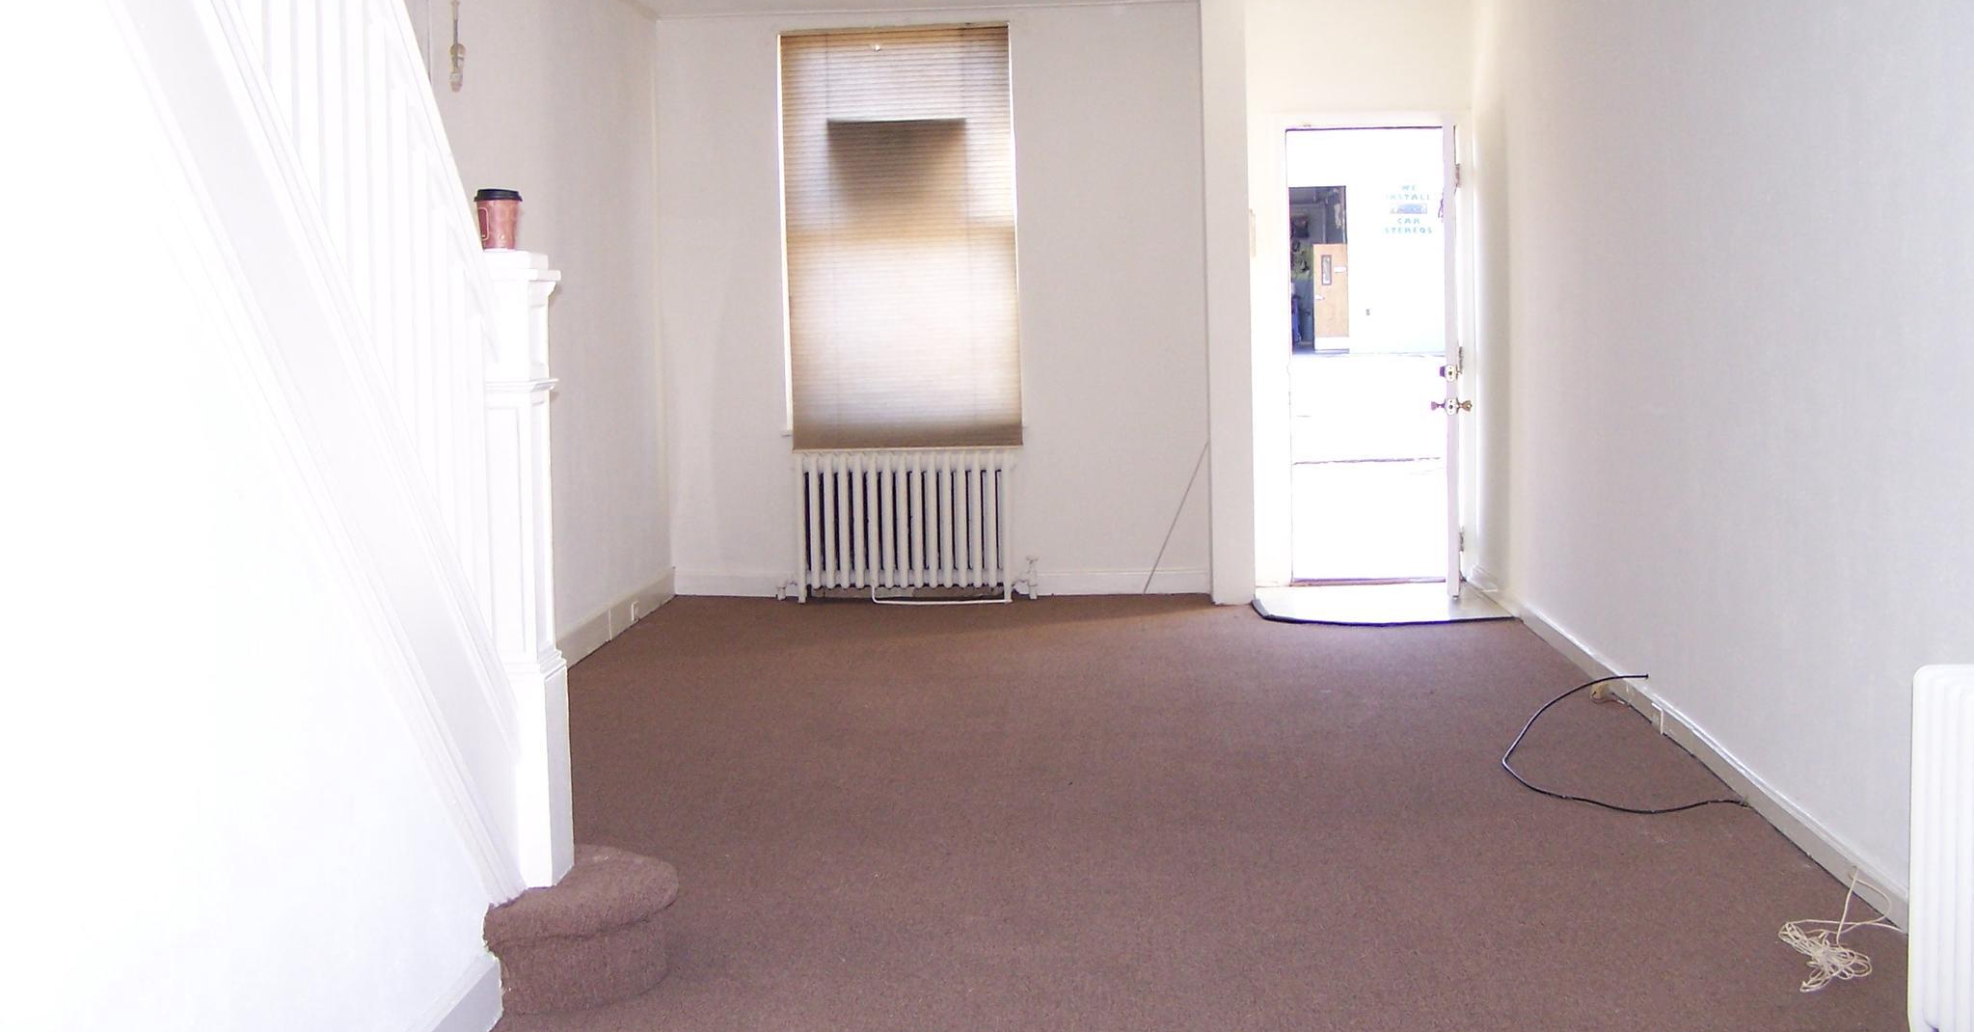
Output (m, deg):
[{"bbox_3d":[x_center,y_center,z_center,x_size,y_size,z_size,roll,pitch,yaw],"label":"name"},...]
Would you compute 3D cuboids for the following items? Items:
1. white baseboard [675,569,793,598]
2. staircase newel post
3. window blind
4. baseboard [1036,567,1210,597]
[{"bbox_3d":[-1.152,0.310,9.909,0.540,0.123,0.025,-1,5,4],"label":"white baseboard"},{"bbox_3d":[-0.926,0.104,4.240,0.189,1.227,0.189,-1,5,4],"label":"staircase newel post"},{"bbox_3d":[-0.386,-1.227,9.669,1.024,1.857,0.050,-1,5,4],"label":"window blind"},{"bbox_3d":[0.614,0.302,9.775,0.780,0.123,0.025,-1,5,4],"label":"baseboard"}]

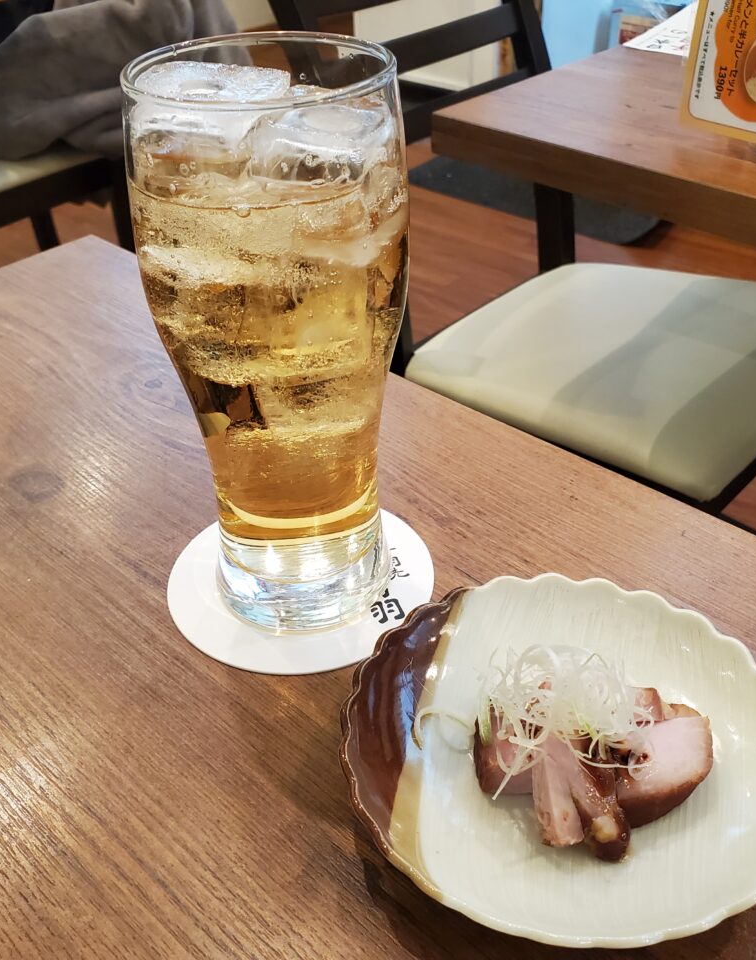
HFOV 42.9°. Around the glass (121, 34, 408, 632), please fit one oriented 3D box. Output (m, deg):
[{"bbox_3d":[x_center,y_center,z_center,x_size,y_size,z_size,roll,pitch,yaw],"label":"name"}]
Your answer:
[{"bbox_3d":[-0.027,-0.036,0.288,0.074,0.169,0.074,-2,36,0],"label":"glass"}]

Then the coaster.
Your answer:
[{"bbox_3d":[-0.027,0.034,0.336,0.092,0.001,0.092,-2,36,0],"label":"coaster"}]

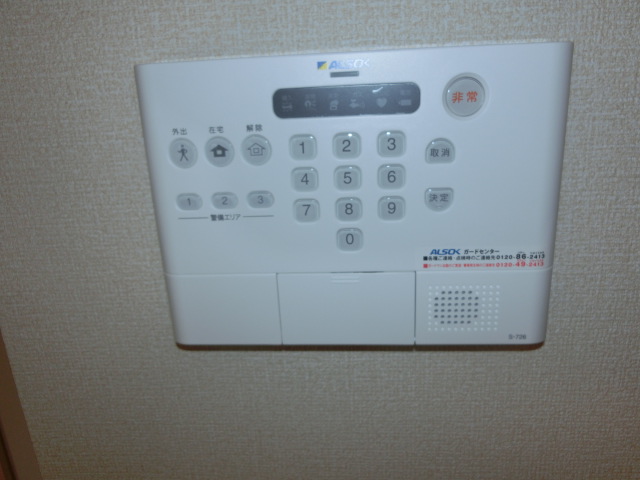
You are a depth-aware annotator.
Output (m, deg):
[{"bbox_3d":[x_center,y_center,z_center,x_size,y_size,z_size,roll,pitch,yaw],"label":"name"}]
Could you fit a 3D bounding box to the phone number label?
[{"bbox_3d":[0.083,0.009,0.234,0.060,0.011,0.004,-1,16,5],"label":"phone number label"}]

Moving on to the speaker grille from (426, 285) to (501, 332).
[{"bbox_3d":[0.075,0.036,0.242,0.036,0.026,0.006,-1,16,5],"label":"speaker grille"}]

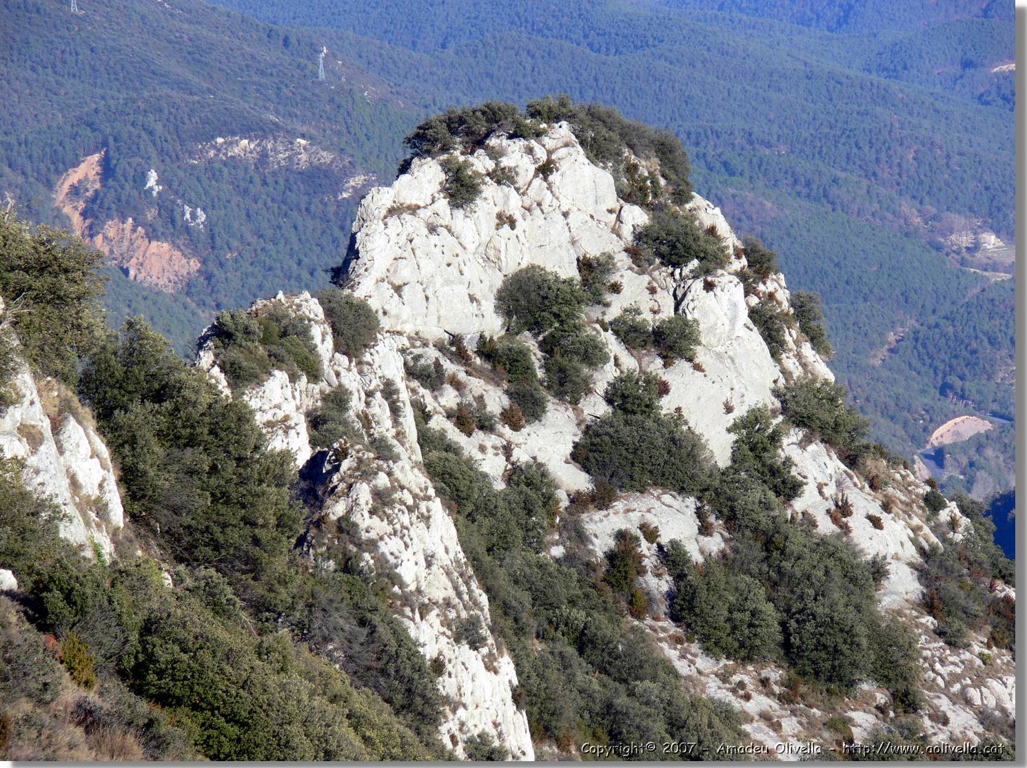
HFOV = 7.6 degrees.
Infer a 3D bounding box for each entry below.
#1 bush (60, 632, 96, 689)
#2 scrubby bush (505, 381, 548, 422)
[{"bbox_3d":[-7.294,4.635,130.000,0.609,0.971,0.579,0,10,0],"label":"bush"},{"bbox_3d":[0.436,0.570,257.000,1.419,1.368,1.277,0,10,0],"label":"scrubby bush"}]

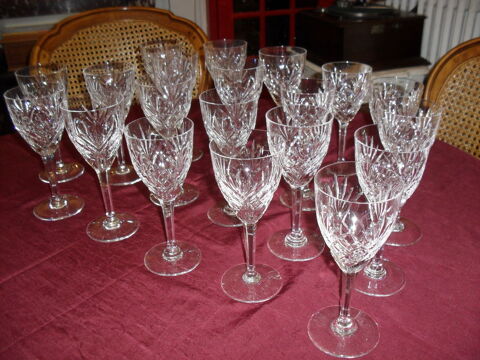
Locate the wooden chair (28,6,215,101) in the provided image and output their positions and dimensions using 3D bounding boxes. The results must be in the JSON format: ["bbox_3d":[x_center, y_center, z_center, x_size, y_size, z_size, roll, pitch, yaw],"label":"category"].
[{"bbox_3d":[-0.231,0.109,1.203,0.500,0.960,0.570,-8,27,-12],"label":"wooden chair"}]

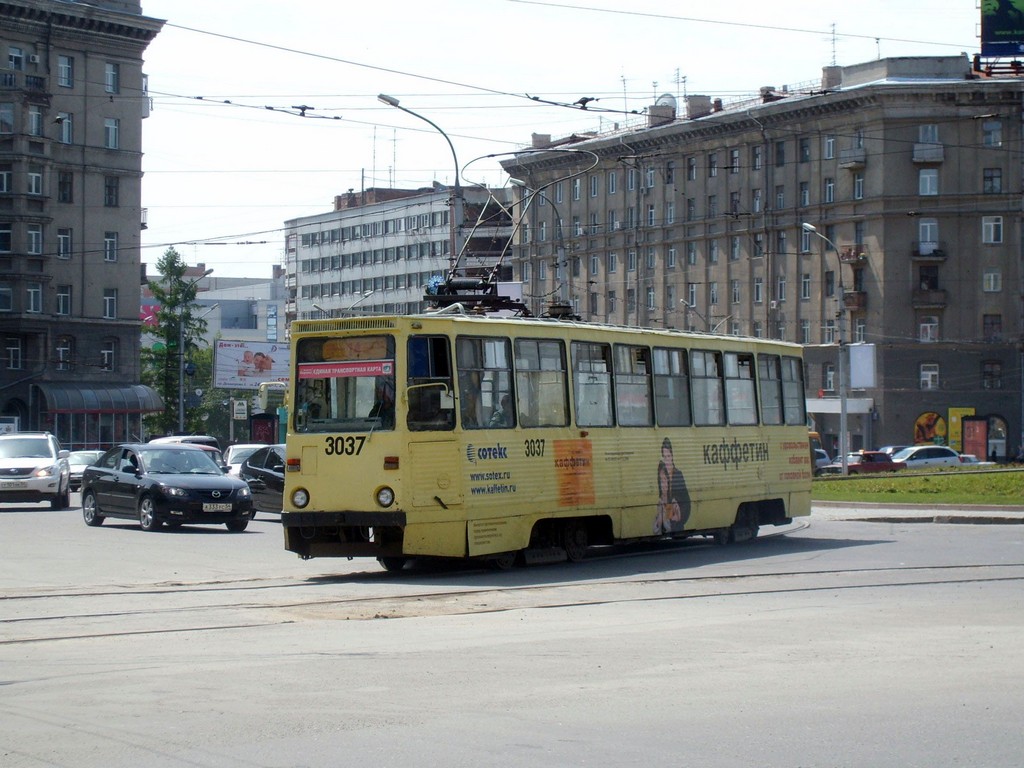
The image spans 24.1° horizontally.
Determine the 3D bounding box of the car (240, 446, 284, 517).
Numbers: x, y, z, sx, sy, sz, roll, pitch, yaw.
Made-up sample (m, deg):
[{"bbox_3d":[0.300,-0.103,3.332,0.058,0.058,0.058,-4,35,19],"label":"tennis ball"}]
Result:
[{"bbox_3d":[-3.680,1.910,45.600,1.780,1.450,4.550,1,-1,-23],"label":"car"}]

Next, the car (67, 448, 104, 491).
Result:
[{"bbox_3d":[-14.300,2.870,79.500,1.680,1.420,4.300,0,-1,4],"label":"car"}]

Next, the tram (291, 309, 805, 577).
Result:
[{"bbox_3d":[1.244,0.846,34.834,2.550,3.180,14.850,-2,-1,26],"label":"tram"}]

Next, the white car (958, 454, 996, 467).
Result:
[{"bbox_3d":[26.100,4.860,140.000,4.200,1.420,1.660,-1,-1,38],"label":"white car"}]

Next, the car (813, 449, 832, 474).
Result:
[{"bbox_3d":[14.400,4.200,125.000,4.250,1.500,1.720,0,-1,-20],"label":"car"}]

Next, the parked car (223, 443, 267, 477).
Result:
[{"bbox_3d":[-5.780,2.180,55.500,1.700,1.460,4.300,0,-1,-13],"label":"parked car"}]

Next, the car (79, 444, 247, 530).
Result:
[{"bbox_3d":[-5.980,1.765,41.400,1.760,1.465,4.490,1,-1,-31],"label":"car"}]

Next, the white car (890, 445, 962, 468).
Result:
[{"bbox_3d":[18.900,3.680,113.000,4.400,1.520,1.760,1,-1,-23],"label":"white car"}]

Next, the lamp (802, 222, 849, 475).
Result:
[{"bbox_3d":[12.570,-1.345,96.000,1.950,10.251,0.380,0,-1,0],"label":"lamp"}]

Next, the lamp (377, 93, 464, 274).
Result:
[{"bbox_3d":[-2.368,-2.221,62.000,2.300,10.643,0.380,0,-1,3],"label":"lamp"}]

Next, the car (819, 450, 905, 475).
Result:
[{"bbox_3d":[15.900,3.790,108.000,4.130,1.450,1.630,1,-1,-33],"label":"car"}]

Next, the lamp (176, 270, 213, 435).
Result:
[{"bbox_3d":[-15.369,-0.595,117.000,1.800,10.090,0.380,0,-1,0],"label":"lamp"}]

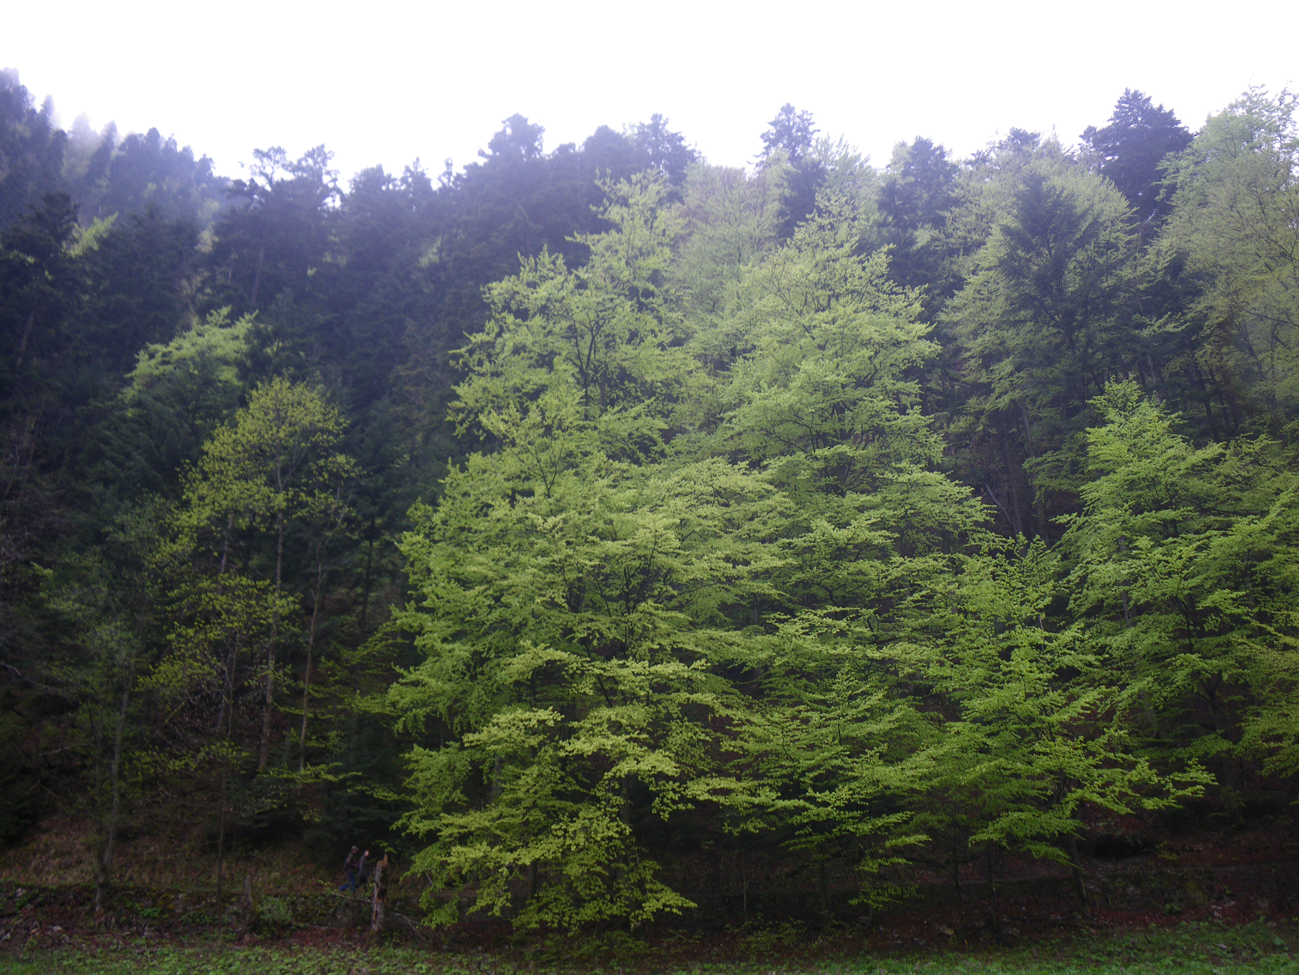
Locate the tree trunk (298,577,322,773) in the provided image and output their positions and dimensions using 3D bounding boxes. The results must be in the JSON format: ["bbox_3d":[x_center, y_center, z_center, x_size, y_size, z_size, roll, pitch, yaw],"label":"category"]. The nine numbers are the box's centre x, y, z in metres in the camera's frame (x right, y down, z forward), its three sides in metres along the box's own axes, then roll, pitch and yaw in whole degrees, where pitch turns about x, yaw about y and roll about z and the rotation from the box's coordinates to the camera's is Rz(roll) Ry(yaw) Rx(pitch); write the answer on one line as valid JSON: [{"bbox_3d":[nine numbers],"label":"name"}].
[{"bbox_3d":[-14.721,8.058,45.742,0.280,8.560,0.280,-1,-20,0],"label":"tree trunk"}]

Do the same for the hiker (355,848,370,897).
[{"bbox_3d":[-10.018,13.500,36.847,0.650,1.700,0.550,-1,-20,0],"label":"hiker"}]

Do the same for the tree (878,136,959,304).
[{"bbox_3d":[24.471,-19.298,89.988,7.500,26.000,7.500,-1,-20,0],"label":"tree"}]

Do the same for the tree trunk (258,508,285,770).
[{"bbox_3d":[-16.765,6.502,46.707,0.420,11.750,0.420,-3,-20,-1],"label":"tree trunk"}]

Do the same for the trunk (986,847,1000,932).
[{"bbox_3d":[10.078,11.776,30.830,0.250,2.310,0.250,1,-20,1],"label":"trunk"}]

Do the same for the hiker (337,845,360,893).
[{"bbox_3d":[-10.476,13.364,36.769,0.850,1.700,0.600,-1,-20,0],"label":"hiker"}]

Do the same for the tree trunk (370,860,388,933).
[{"bbox_3d":[-8.601,12.957,33.577,0.450,2.270,0.420,-1,-20,0],"label":"tree trunk"}]

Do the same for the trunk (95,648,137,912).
[{"bbox_3d":[-16.739,9.010,33.055,0.360,8.020,0.360,-2,-20,0],"label":"trunk"}]

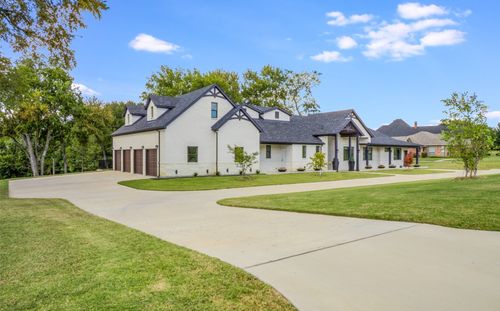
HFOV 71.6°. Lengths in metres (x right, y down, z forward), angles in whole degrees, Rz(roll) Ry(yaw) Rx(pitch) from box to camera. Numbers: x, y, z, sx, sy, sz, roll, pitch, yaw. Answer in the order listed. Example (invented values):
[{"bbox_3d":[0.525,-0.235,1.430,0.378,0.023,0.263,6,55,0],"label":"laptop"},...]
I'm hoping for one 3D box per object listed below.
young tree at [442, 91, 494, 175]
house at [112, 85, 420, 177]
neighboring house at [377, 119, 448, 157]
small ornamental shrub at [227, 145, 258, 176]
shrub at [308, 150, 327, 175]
[{"bbox_3d":[14.115,-1.296,22.477,3.100,5.300,3.000,0,0,0],"label":"young tree"},{"bbox_3d":[4.825,-2.673,48.577,42.400,9.000,16.200,0,1,-37],"label":"house"},{"bbox_3d":[39.621,-4.222,82.960,19.500,9.200,14.000,0,1,-6],"label":"neighboring house"},{"bbox_3d":[-0.682,0.476,33.787,3.000,3.100,2.800,0,0,0],"label":"small ornamental shrub"},{"bbox_3d":[7.159,0.763,36.489,1.900,2.450,1.900,0,0,0],"label":"shrub"}]

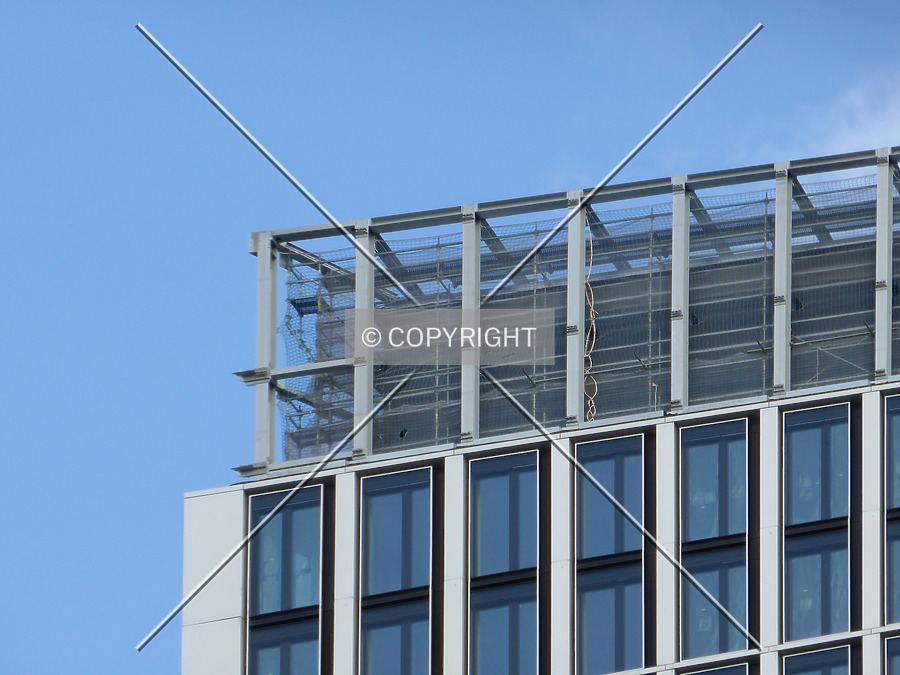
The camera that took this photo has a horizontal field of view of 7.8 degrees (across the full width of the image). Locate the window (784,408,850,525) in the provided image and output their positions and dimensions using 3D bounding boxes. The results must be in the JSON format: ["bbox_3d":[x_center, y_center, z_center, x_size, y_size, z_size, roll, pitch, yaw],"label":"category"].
[{"bbox_3d":[9.538,3.315,172.381,1.748,3.311,0.150,-9,-29,17],"label":"window"}]

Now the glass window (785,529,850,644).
[{"bbox_3d":[9.454,6.384,170.808,1.740,2.982,0.150,-9,-29,17],"label":"glass window"}]

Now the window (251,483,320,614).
[{"bbox_3d":[-4.535,5.872,182.873,2.050,3.510,0.150,-7,-25,17],"label":"window"}]

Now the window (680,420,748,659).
[{"bbox_3d":[7.231,5.510,181.460,1.820,6.760,0.150,-7,-25,17],"label":"window"}]

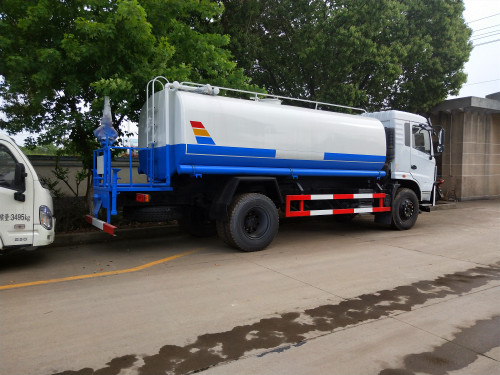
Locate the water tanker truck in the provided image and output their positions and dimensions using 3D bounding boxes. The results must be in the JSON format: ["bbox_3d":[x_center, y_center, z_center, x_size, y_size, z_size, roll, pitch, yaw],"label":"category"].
[{"bbox_3d":[0.922,-0.455,8.503,8.600,3.120,2.600,-1,2,-34],"label":"water tanker truck"}]

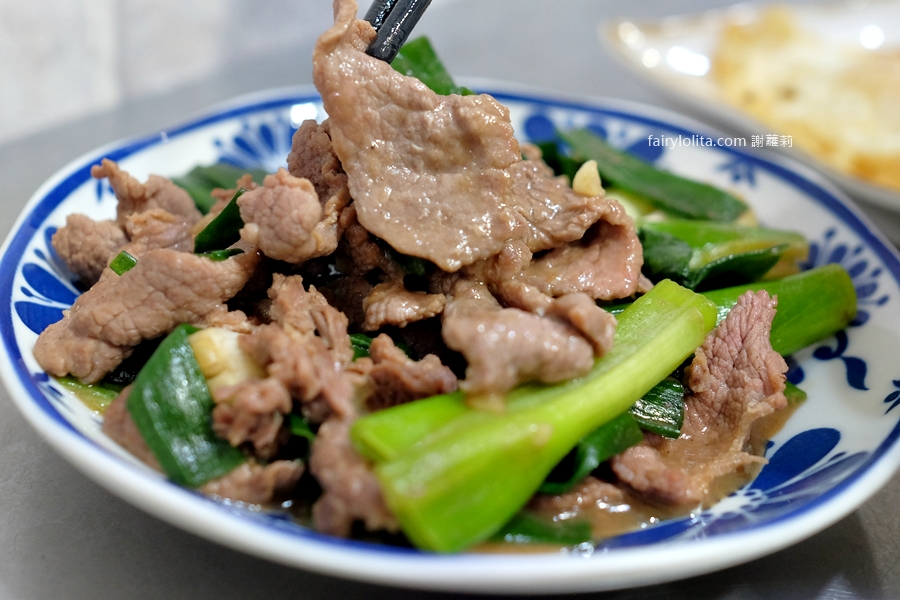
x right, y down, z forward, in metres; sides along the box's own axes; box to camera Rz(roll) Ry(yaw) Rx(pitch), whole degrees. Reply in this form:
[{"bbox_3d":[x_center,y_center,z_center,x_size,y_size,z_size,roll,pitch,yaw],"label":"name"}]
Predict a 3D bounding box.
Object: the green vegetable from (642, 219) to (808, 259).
[{"bbox_3d":[0.074,-0.015,0.239,0.046,0.010,0.013,4,32,-7],"label":"green vegetable"}]

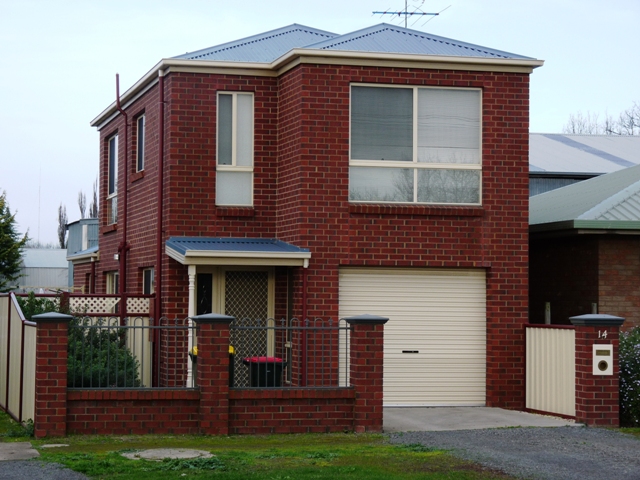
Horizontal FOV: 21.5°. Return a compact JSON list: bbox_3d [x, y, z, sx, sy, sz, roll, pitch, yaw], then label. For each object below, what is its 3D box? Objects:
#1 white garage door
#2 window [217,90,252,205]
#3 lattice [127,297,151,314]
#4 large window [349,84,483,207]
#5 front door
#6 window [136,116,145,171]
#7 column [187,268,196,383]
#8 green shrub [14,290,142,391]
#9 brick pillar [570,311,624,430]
[{"bbox_3d":[1.385,1.474,25.558,2.400,2.110,0.100,1,-2,-14],"label":"white garage door"},{"bbox_3d":[-1.332,-1.422,26.416,0.600,1.790,0.100,1,-2,-14],"label":"window"},{"bbox_3d":[-2.932,1.073,27.331,0.390,0.280,0.040,1,-2,-14],"label":"lattice"},{"bbox_3d":[1.461,-1.432,25.524,2.090,1.790,0.100,1,-2,-14],"label":"large window"},{"bbox_3d":[-1.337,1.462,26.355,1.270,2.080,0.100,1,-2,-14],"label":"front door"},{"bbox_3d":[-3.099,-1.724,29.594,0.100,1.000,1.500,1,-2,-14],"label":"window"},{"bbox_3d":[-1.885,1.408,24.540,0.100,2.090,0.100,1,-2,-14],"label":"column"},{"bbox_3d":[-3.479,1.608,24.137,1.750,1.630,1.500,1,-2,-14],"label":"green shrub"},{"bbox_3d":[3.642,1.707,22.066,0.570,1.459,0.470,1,-2,-14],"label":"brick pillar"}]

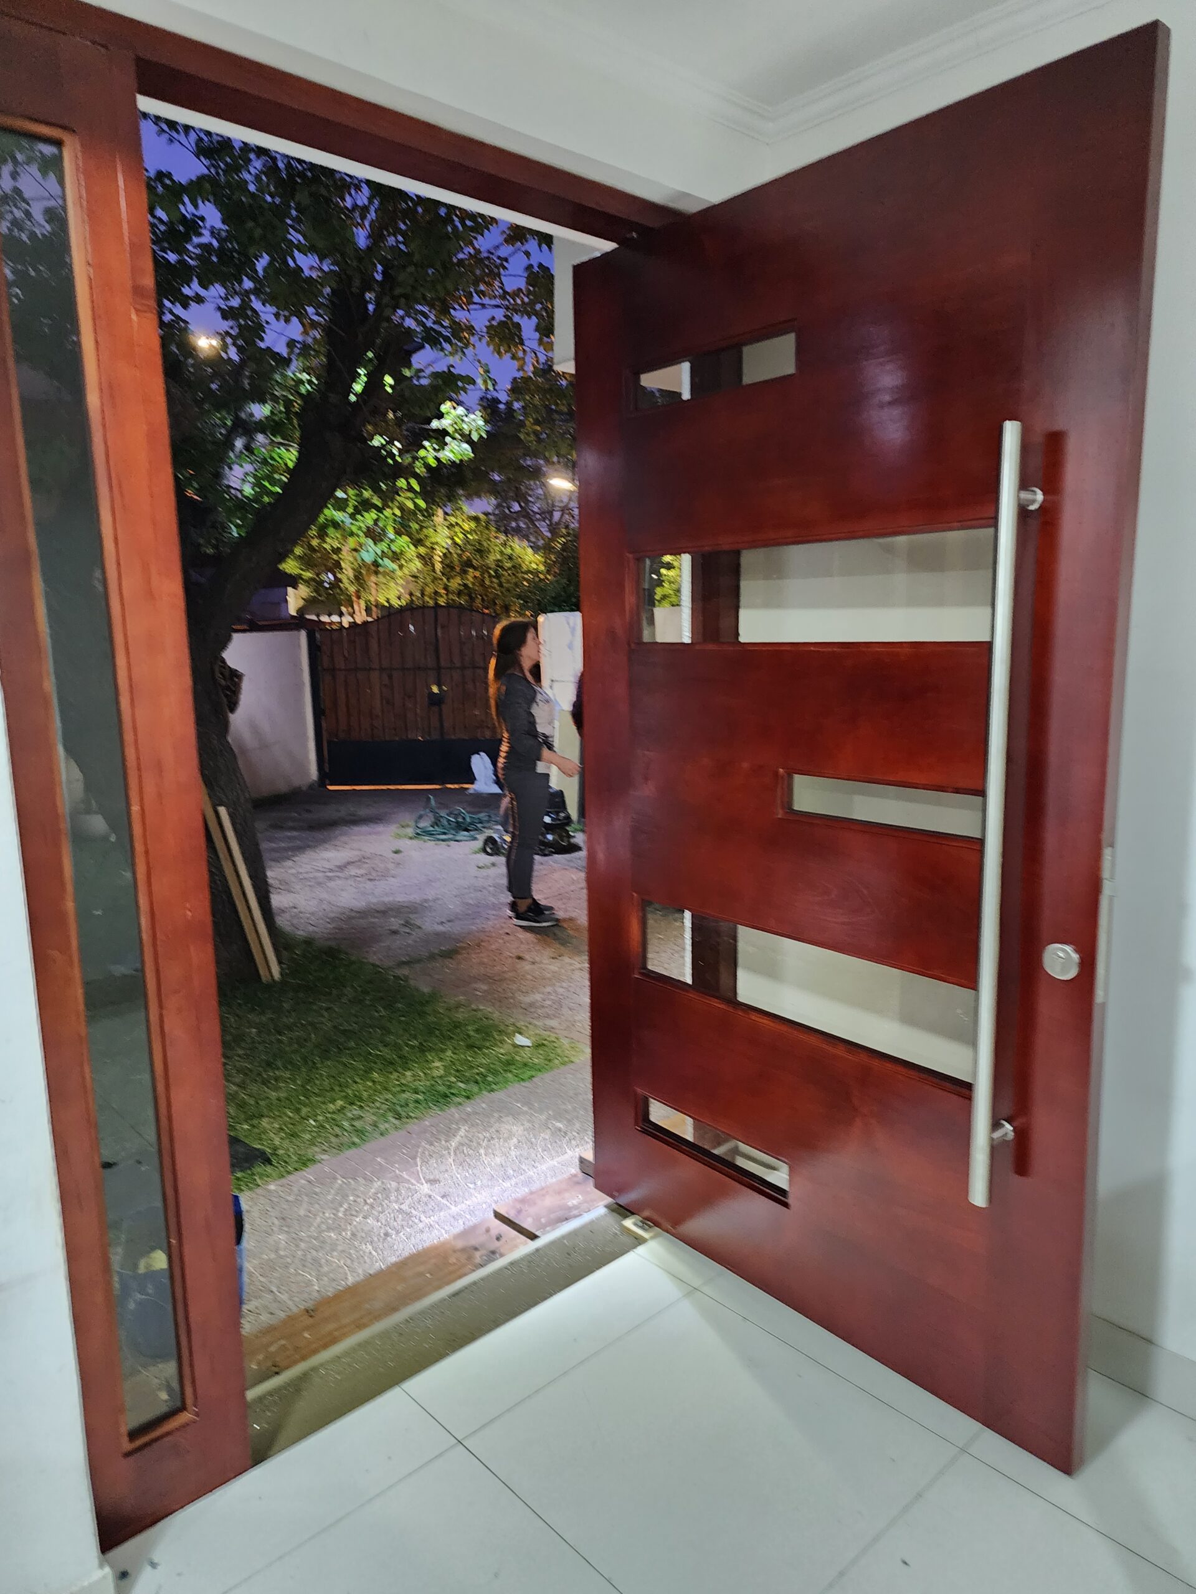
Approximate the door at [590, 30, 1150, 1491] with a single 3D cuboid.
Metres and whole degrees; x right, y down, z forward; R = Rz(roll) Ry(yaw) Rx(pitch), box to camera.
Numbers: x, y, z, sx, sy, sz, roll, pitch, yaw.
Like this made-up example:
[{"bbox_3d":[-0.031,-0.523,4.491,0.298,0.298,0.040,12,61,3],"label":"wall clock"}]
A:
[{"bbox_3d":[0.374,-0.020,2.002,0.044,2.130,1.193,-9,12,-40],"label":"door"}]

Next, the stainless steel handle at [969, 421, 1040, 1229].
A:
[{"bbox_3d":[0.621,0.057,1.620,0.085,1.202,0.033,-9,12,-40],"label":"stainless steel handle"}]

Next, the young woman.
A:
[{"bbox_3d":[-0.328,-0.128,5.662,0.480,1.620,0.460,0,10,7],"label":"young woman"}]

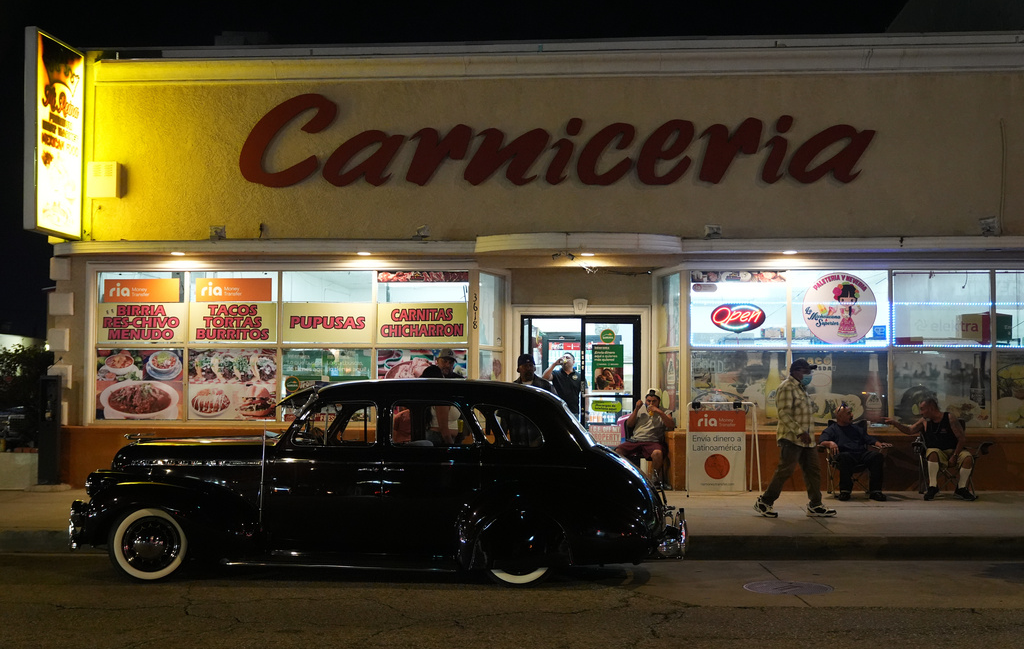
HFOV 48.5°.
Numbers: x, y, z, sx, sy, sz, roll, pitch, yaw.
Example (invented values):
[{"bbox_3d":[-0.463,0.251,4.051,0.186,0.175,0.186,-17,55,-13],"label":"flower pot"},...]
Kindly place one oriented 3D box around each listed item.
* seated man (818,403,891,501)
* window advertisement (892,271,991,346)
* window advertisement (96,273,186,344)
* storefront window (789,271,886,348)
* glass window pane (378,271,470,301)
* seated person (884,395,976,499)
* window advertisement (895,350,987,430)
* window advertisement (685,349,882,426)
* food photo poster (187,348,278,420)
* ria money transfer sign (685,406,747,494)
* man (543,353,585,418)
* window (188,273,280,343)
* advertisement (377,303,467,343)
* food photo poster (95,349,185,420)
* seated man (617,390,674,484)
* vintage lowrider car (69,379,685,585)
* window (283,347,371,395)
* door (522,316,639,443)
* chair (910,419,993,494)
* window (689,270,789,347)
[{"bbox_3d":[3.850,1.410,12.772,0.760,1.030,0.780,0,-2,2],"label":"seated man"},{"bbox_3d":[5.322,-0.199,14.106,1.183,0.922,0.041,0,-2,5],"label":"window advertisement"},{"bbox_3d":[-4.562,-0.197,14.005,1.140,0.860,0.030,0,-2,4],"label":"window advertisement"},{"bbox_3d":[4.010,-0.193,13.924,1.195,0.962,0.070,0,-2,4],"label":"storefront window"},{"bbox_3d":[-1.073,-0.466,13.948,1.139,0.369,0.050,0,-2,5],"label":"glass window pane"},{"bbox_3d":[4.926,1.460,13.394,1.015,1.165,0.761,0,-2,17],"label":"seated person"},{"bbox_3d":[5.309,0.788,14.070,1.180,0.960,0.041,0,-2,5],"label":"window advertisement"},{"bbox_3d":[3.251,0.745,13.361,2.290,0.900,0.030,0,-2,4],"label":"window advertisement"},{"bbox_3d":[-3.407,0.722,13.877,1.140,0.880,0.030,0,-2,4],"label":"food photo poster"},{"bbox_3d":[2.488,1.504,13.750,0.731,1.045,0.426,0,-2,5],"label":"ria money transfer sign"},{"bbox_3d":[0.717,1.227,15.591,0.609,1.673,0.406,0,-2,17],"label":"man"},{"bbox_3d":[-3.551,-0.204,14.506,1.186,0.945,0.070,0,-2,4],"label":"window"},{"bbox_3d":[-1.156,-0.016,14.673,1.186,0.524,0.030,0,-2,5],"label":"advertisement"},{"bbox_3d":[-4.754,0.769,14.539,1.143,0.912,0.030,0,-2,4],"label":"food photo poster"},{"bbox_3d":[1.606,1.368,13.795,0.720,1.170,0.750,0,-2,16],"label":"seated man"},{"bbox_3d":[-1.078,1.263,9.505,4.920,1.600,1.820,0,-2,4],"label":"vintage lowrider car"},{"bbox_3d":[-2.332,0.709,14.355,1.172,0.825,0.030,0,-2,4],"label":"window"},{"bbox_3d":[0.924,0.973,15.277,1.613,2.204,0.101,0,-2,5],"label":"door"},{"bbox_3d":[4.938,1.489,12.867,0.890,0.860,0.620,0,-2,4],"label":"chair"},{"bbox_3d":[2.847,-0.199,14.313,1.243,0.980,0.081,0,-2,5],"label":"window"}]

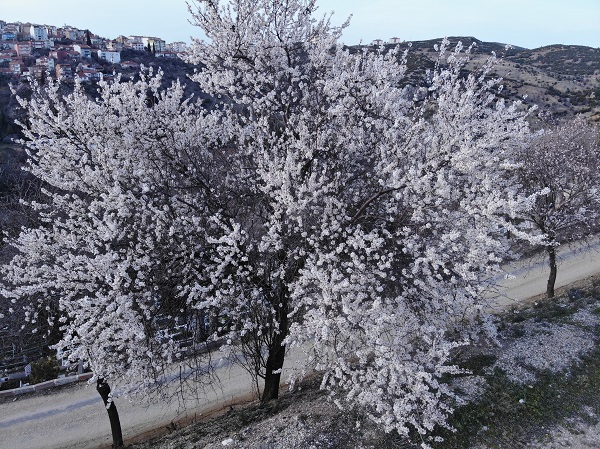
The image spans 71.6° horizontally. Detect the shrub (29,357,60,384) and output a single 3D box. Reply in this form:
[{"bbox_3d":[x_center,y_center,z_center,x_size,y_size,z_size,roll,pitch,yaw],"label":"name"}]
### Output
[{"bbox_3d":[-9.200,5.250,15.000,1.100,0.950,1.050,0,18,0],"label":"shrub"}]

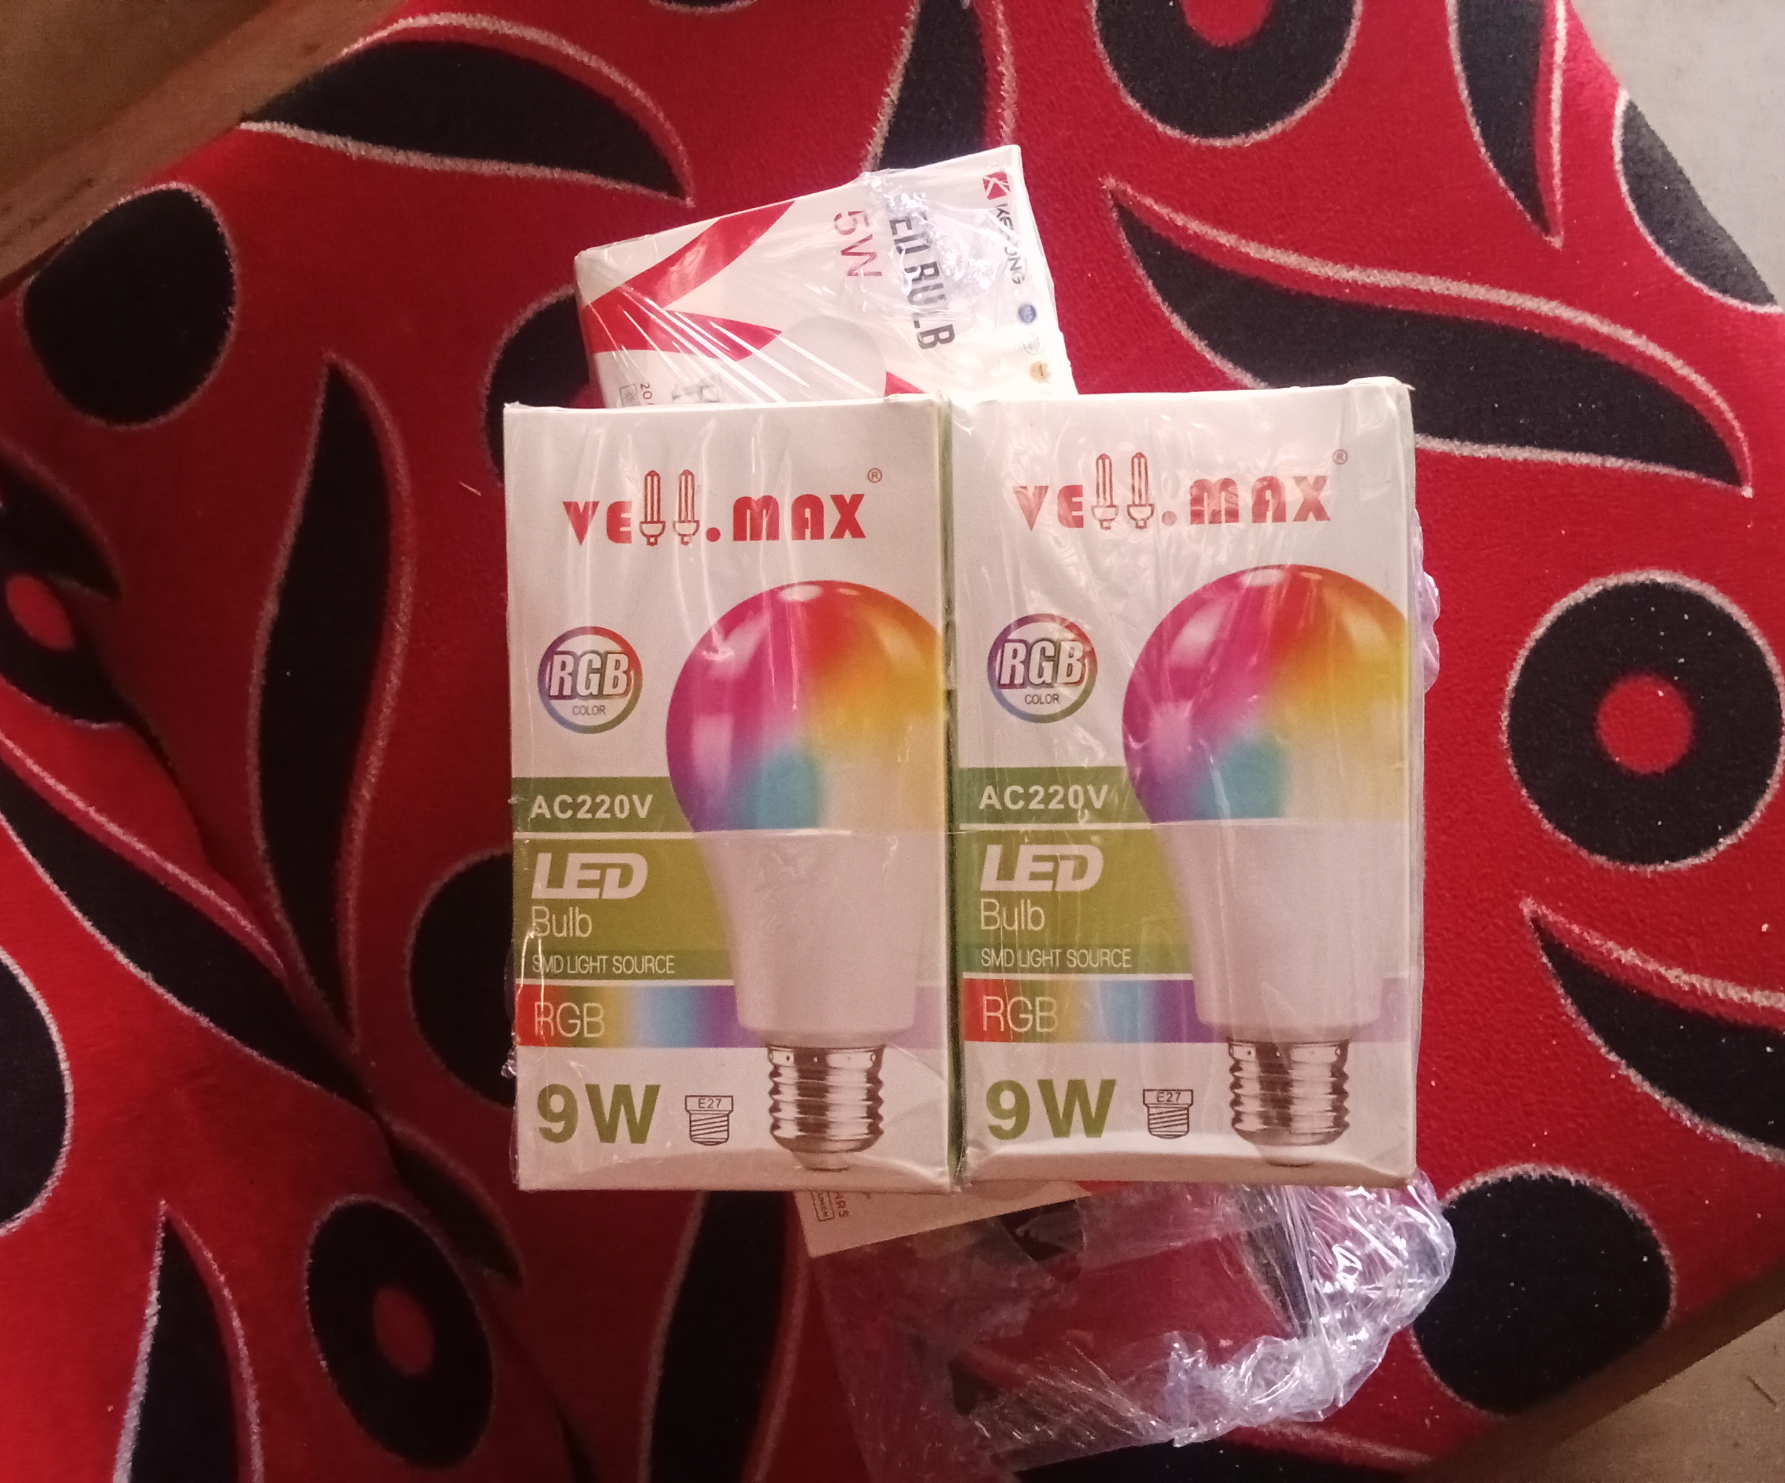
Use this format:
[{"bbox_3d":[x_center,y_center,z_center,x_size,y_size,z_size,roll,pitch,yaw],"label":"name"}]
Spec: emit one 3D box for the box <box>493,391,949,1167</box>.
[{"bbox_3d":[-0.022,0.008,0.262,0.063,0.063,0.113,-1,90,2],"label":"box"}]

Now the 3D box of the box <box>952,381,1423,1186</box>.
[{"bbox_3d":[0.043,0.007,0.259,0.063,0.063,0.113,-1,90,2],"label":"box"}]

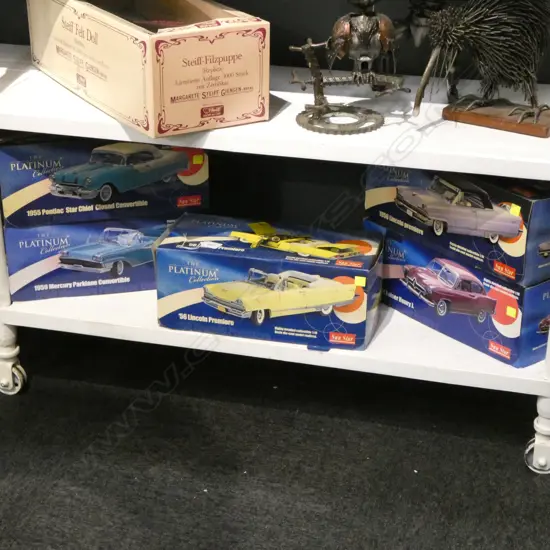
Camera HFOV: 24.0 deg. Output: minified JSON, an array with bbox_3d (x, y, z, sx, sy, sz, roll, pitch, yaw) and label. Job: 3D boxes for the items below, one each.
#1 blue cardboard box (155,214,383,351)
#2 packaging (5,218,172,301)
[{"bbox_3d":[-0.005,0.007,2.260,0.365,0.145,0.166,6,25,12],"label":"blue cardboard box"},{"bbox_3d":[-0.305,-0.064,2.350,0.355,0.143,0.161,-5,26,-11],"label":"packaging"}]

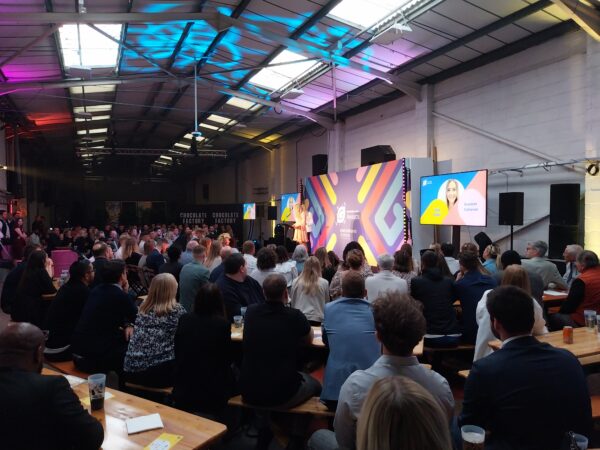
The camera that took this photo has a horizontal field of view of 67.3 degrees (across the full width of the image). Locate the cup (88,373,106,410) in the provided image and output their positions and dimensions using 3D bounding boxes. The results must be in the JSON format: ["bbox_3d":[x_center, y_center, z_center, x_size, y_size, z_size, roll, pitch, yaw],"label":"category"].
[{"bbox_3d":[-0.930,0.765,2.070,0.086,0.148,0.086,0,1,0],"label":"cup"}]

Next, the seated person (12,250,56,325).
[{"bbox_3d":[-2.880,0.932,5.121,0.720,1.240,0.520,-1,2,-42],"label":"seated person"}]

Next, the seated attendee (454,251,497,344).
[{"bbox_3d":[1.610,0.900,4.320,0.500,1.320,0.750,0,1,-12],"label":"seated attendee"}]

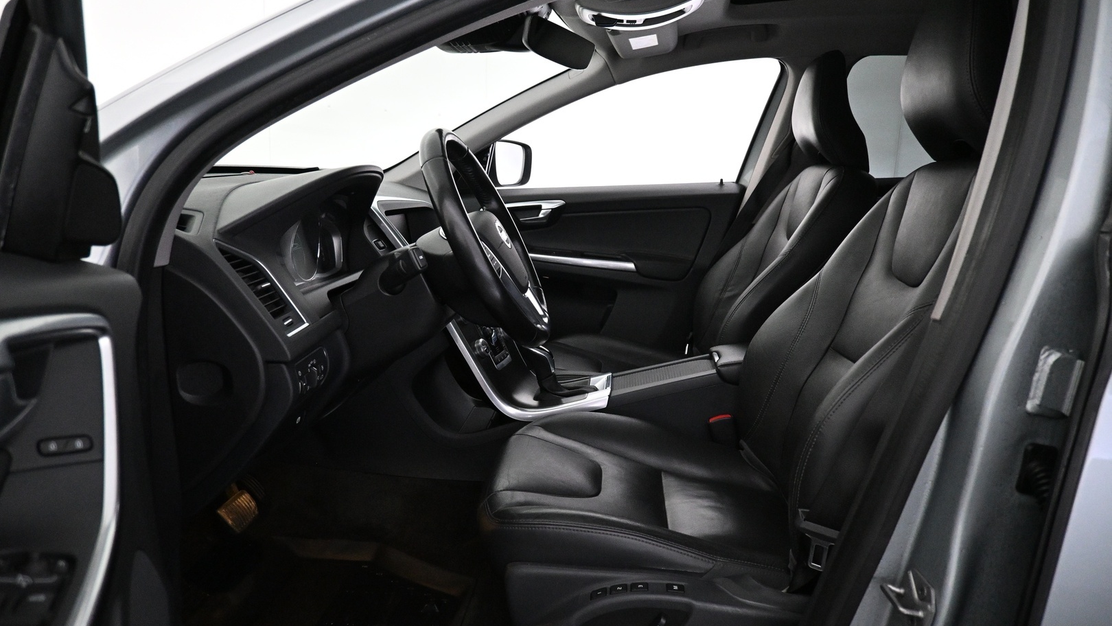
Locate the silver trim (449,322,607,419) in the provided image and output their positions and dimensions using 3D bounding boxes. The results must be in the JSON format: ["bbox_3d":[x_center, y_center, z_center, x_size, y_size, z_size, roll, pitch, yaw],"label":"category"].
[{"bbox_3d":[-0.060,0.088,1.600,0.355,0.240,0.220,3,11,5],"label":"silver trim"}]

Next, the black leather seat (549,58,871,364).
[{"bbox_3d":[0.358,-0.143,1.898,0.785,1.010,0.540,3,11,5],"label":"black leather seat"}]

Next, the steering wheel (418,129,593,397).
[{"bbox_3d":[-0.124,-0.110,1.186,0.110,0.378,0.378,-25,7,10],"label":"steering wheel"}]

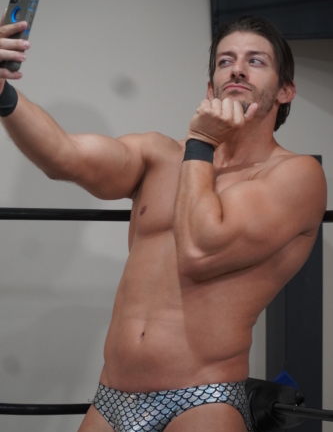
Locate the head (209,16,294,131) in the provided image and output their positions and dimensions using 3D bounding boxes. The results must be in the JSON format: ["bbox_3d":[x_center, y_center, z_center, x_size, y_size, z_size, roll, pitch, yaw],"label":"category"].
[{"bbox_3d":[0.174,-0.291,4.200,0.180,0.240,0.220,1,-23,18],"label":"head"}]

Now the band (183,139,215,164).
[{"bbox_3d":[0.064,-0.128,4.080,0.062,0.045,0.053,5,-14,14],"label":"band"}]

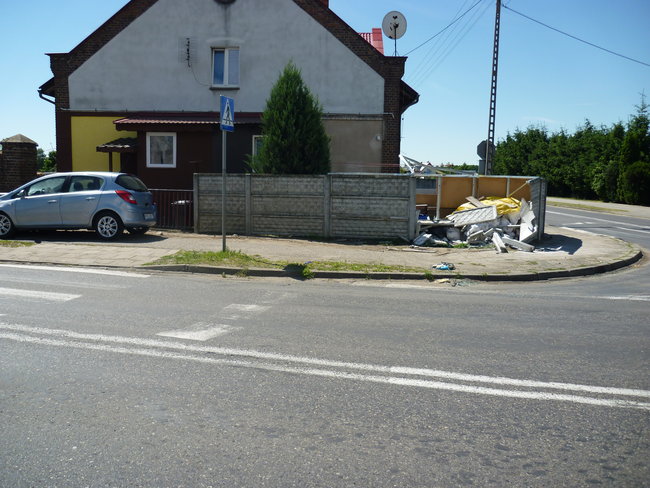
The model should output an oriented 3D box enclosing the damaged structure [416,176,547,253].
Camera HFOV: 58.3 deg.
[{"bbox_3d":[3.591,-0.779,13.195,3.100,1.580,2.500,1,7,6],"label":"damaged structure"}]

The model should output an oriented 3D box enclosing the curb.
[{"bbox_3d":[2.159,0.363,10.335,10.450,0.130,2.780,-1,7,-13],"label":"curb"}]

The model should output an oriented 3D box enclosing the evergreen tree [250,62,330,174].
[{"bbox_3d":[-0.944,-2.656,16.000,2.200,4.520,2.150,1,7,0],"label":"evergreen tree"}]

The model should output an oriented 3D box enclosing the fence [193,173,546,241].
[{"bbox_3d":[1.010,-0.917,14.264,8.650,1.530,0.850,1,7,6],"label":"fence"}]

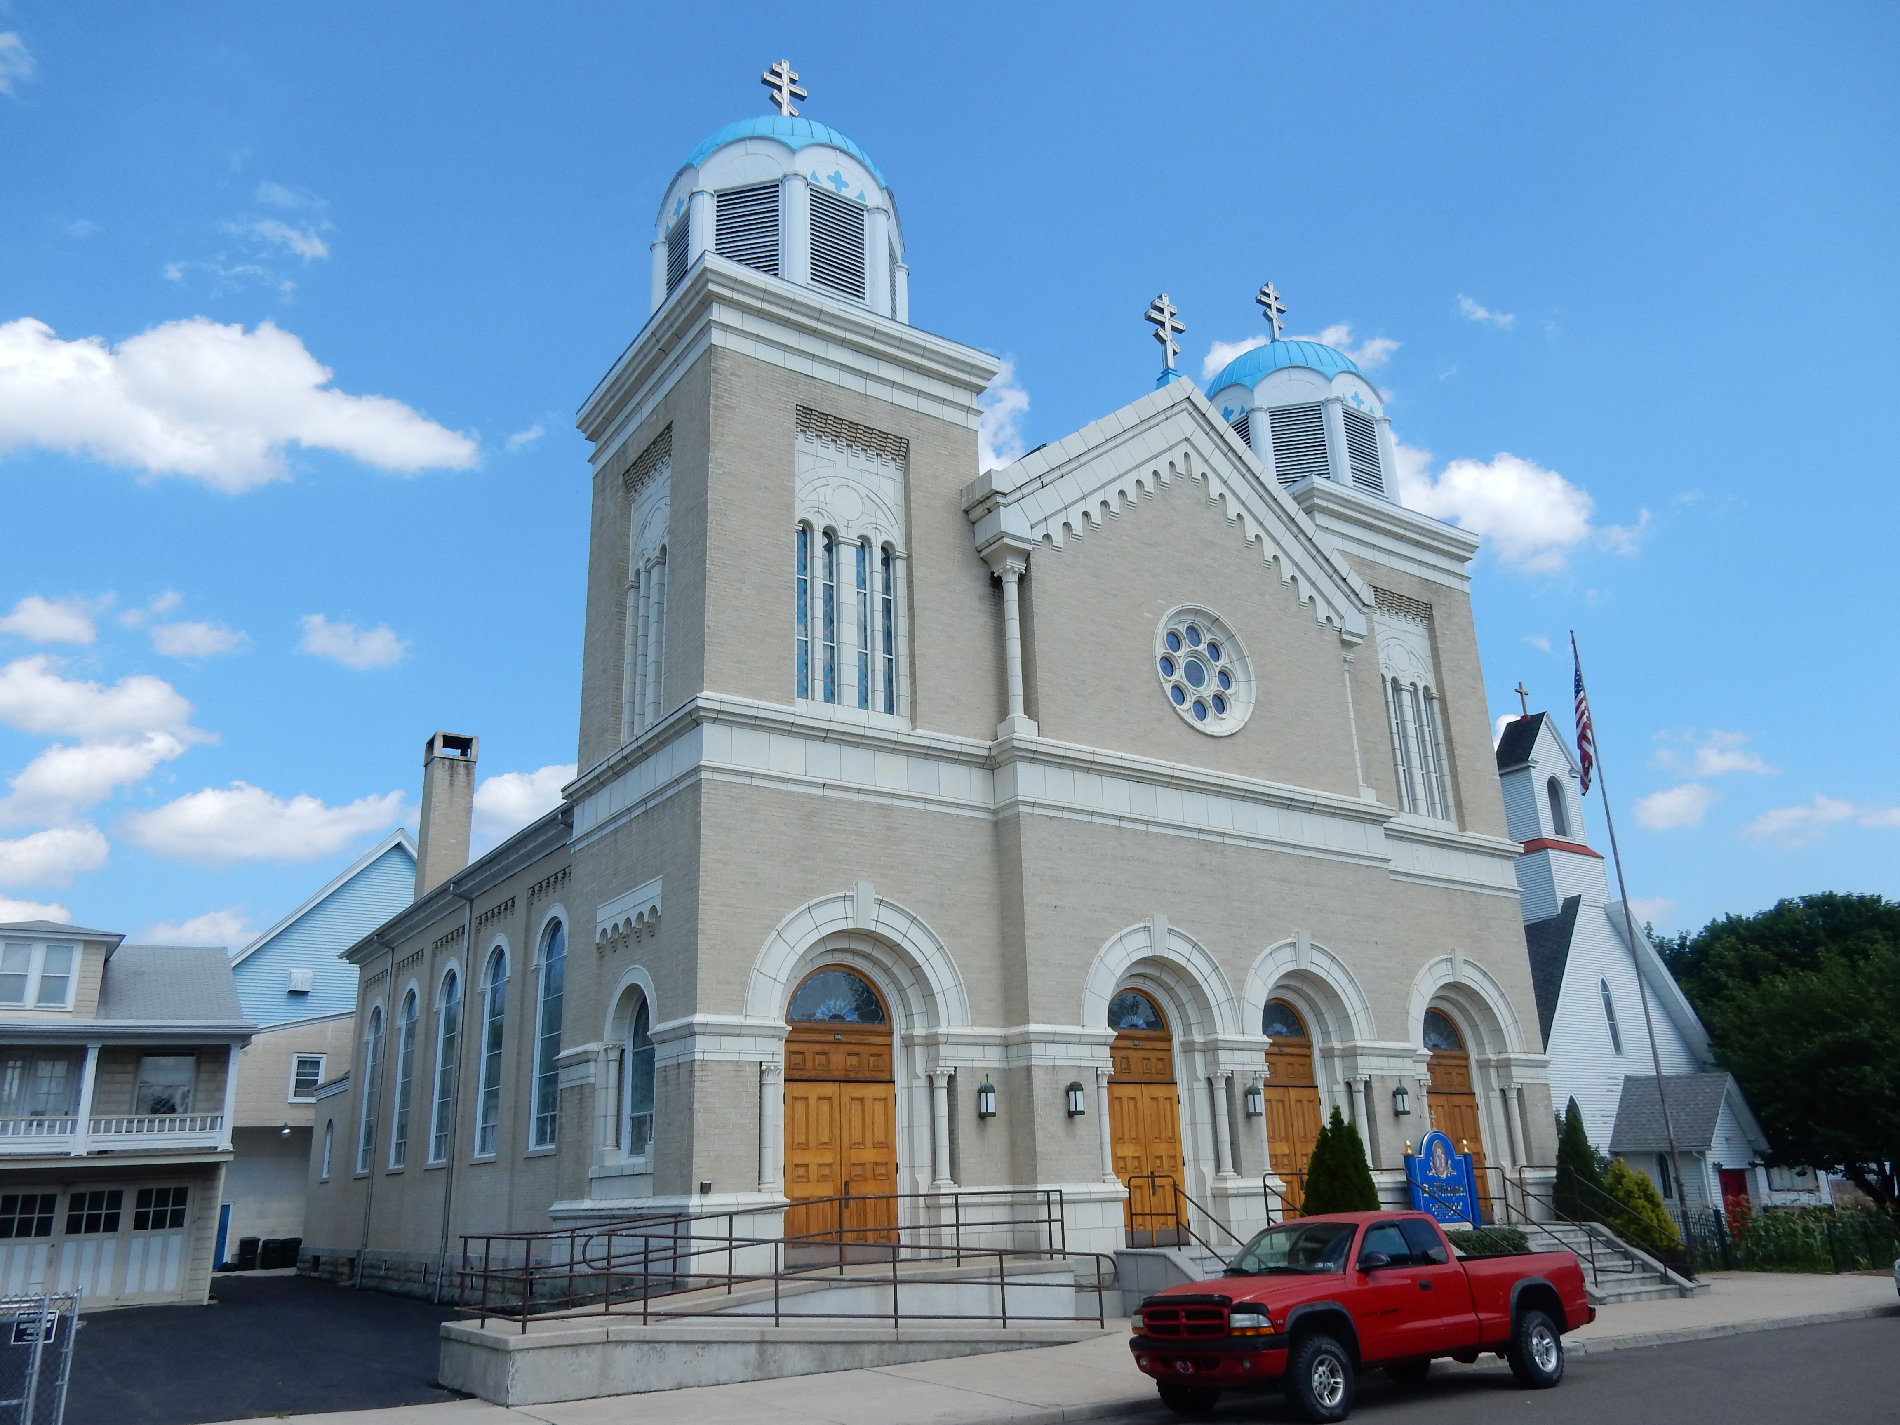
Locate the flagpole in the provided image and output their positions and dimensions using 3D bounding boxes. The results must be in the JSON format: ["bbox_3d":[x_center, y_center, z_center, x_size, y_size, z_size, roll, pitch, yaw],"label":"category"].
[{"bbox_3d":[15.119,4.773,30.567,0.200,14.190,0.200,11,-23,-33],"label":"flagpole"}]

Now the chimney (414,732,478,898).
[{"bbox_3d":[-13.866,3.022,37.685,1.100,4.611,1.050,11,-23,-33],"label":"chimney"}]

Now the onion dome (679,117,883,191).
[{"bbox_3d":[-3.356,-10.511,27.698,4.628,2.314,4.628,11,-22,-33],"label":"onion dome"}]

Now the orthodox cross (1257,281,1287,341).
[{"bbox_3d":[8.599,-10.627,36.580,1.080,1.800,0.180,11,-23,-33],"label":"orthodox cross"}]

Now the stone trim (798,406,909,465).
[{"bbox_3d":[-1.688,-4.706,23.558,2.243,0.507,0.200,11,-22,-33],"label":"stone trim"}]

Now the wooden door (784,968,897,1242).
[{"bbox_3d":[-1.521,5.838,20.222,1.880,4.231,0.400,11,-23,-33],"label":"wooden door"}]

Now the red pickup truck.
[{"bbox_3d":[4.250,5.851,13.684,5.450,1.760,1.840,13,-24,-34],"label":"red pickup truck"}]

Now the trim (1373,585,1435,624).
[{"bbox_3d":[10.331,-2.426,31.504,2.243,0.507,0.200,11,-22,-33],"label":"trim"}]

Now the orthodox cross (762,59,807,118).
[{"bbox_3d":[-3.434,-12.890,28.596,1.080,1.800,0.180,11,-23,-33],"label":"orthodox cross"}]

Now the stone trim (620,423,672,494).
[{"bbox_3d":[-5.235,-4.400,24.107,0.200,0.507,2.243,11,-22,-33],"label":"stone trim"}]

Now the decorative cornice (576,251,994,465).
[{"bbox_3d":[-3.163,-5.481,26.070,5.973,1.586,5.878,11,-23,-33],"label":"decorative cornice"}]

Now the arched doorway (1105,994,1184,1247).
[{"bbox_3d":[3.232,6.714,22.922,1.593,4.147,0.150,11,-22,-33],"label":"arched doorway"}]

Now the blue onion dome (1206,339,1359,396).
[{"bbox_3d":[8.622,-8.308,35.745,4.541,2.288,4.541,11,-23,-33],"label":"blue onion dome"}]

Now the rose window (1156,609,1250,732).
[{"bbox_3d":[4.792,-0.766,25.991,2.617,2.617,0.270,11,-22,-33],"label":"rose window"}]

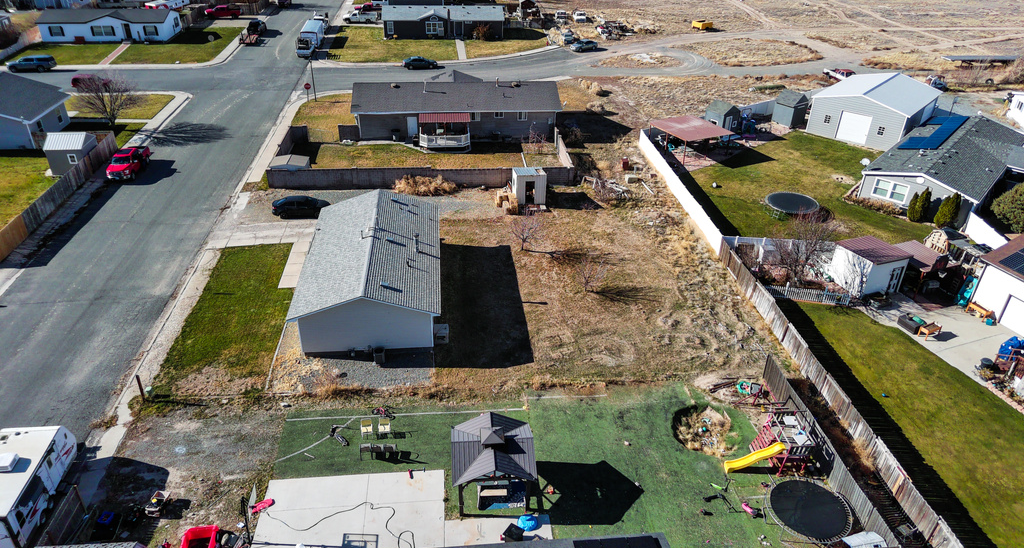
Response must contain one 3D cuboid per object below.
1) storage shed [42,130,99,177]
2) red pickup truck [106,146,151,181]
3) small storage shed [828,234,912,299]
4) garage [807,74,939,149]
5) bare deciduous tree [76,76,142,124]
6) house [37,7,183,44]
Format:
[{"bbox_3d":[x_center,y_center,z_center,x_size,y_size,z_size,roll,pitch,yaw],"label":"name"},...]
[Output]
[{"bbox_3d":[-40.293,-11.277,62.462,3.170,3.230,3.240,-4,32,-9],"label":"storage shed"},{"bbox_3d":[-34.489,-10.223,61.348,2.070,1.960,5.850,-2,31,-5],"label":"red pickup truck"},{"bbox_3d":[25.520,-0.606,48.779,3.280,2.950,3.740,-9,33,-17],"label":"small storage shed"},{"bbox_3d":[40.025,-18.421,74.788,9.600,4.930,12.200,26,39,34],"label":"garage"},{"bbox_3d":[-41.885,-18.004,70.455,6.500,5.500,6.300,-2,31,-5],"label":"bare deciduous tree"},{"bbox_3d":[-62.089,-39.062,105.752,18.400,4.050,8.600,-3,32,-7],"label":"house"}]

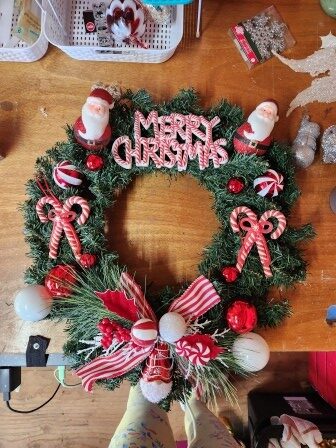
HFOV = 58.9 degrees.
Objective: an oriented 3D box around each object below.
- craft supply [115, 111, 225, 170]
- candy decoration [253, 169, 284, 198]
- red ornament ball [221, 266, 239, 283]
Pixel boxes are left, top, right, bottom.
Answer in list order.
[{"bbox_3d":[0.006,-0.170,0.607,0.233,0.018,0.118,0,87,-1],"label":"craft supply"},{"bbox_3d":[0.209,-0.084,0.617,0.059,0.059,0.059,0,87,-1],"label":"candy decoration"},{"bbox_3d":[0.124,0.102,0.600,0.033,0.033,0.033,0,85,0],"label":"red ornament ball"}]

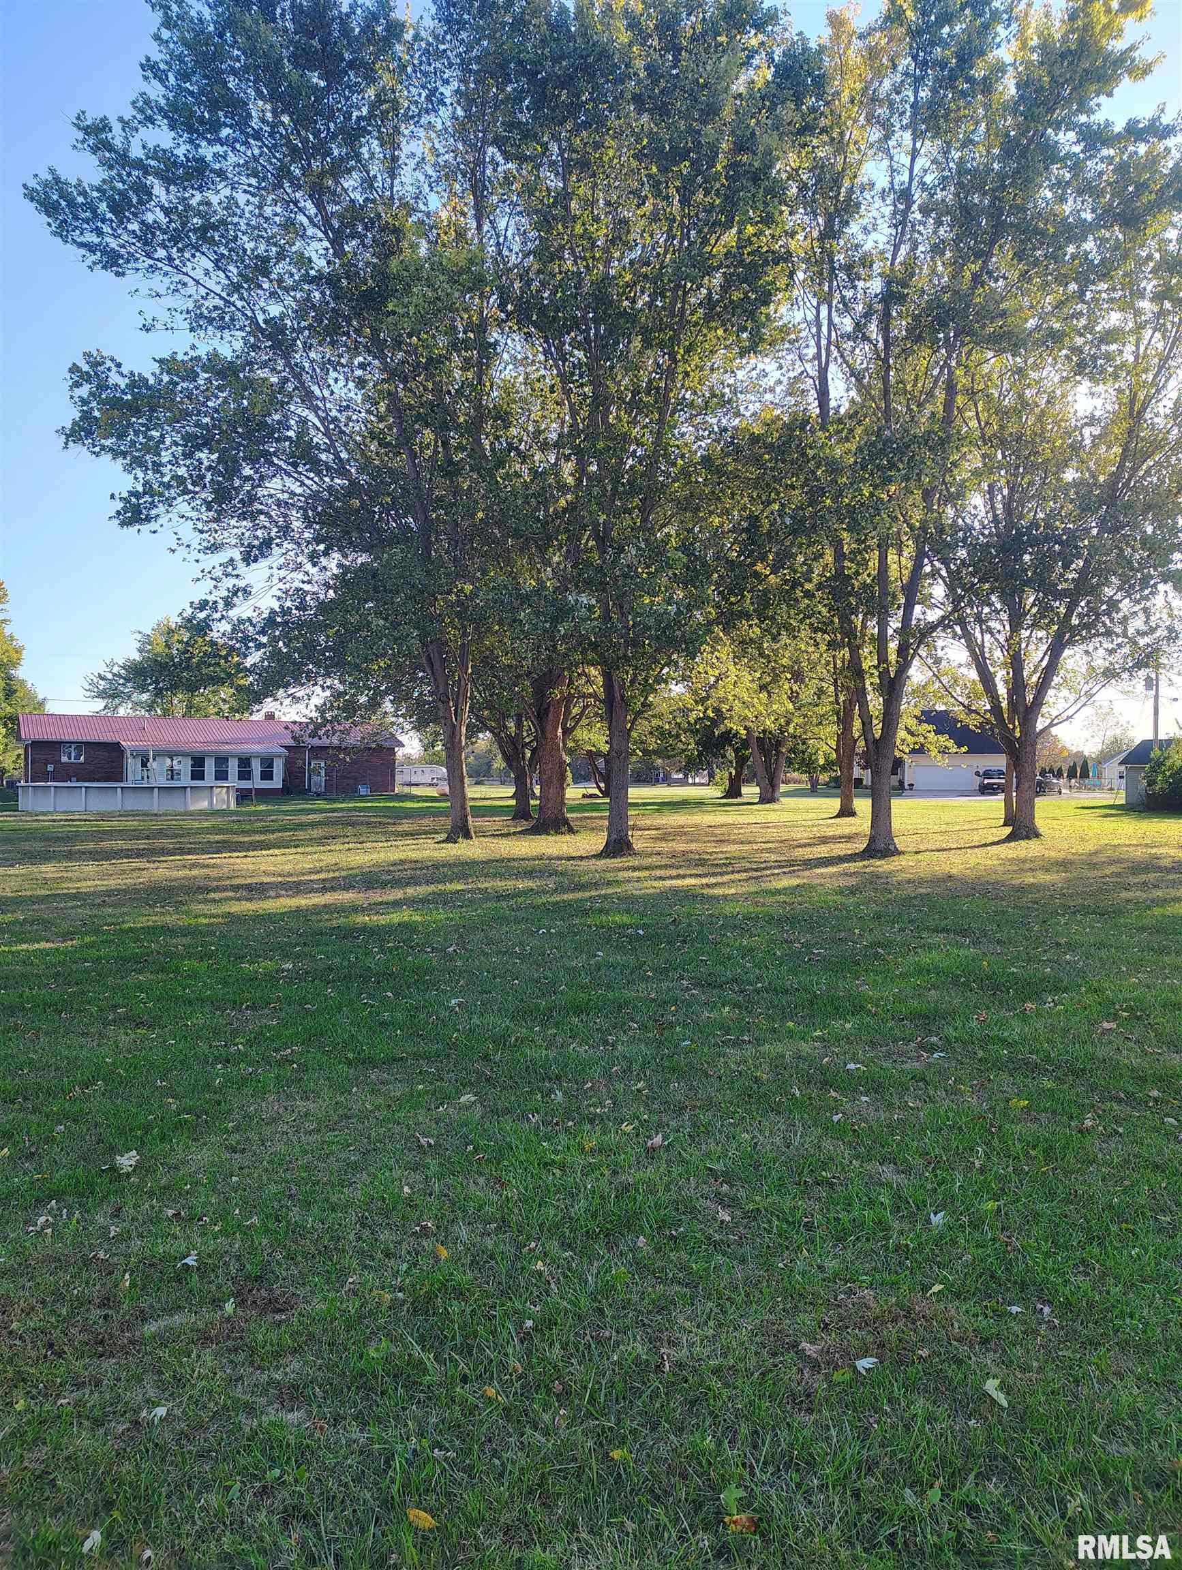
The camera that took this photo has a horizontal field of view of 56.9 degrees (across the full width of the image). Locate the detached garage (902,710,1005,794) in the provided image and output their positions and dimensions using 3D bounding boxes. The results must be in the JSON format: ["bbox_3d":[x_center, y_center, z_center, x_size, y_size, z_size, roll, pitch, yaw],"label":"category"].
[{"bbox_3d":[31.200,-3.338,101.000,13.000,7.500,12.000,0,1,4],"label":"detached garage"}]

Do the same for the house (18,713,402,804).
[{"bbox_3d":[-24.000,-1.962,70.700,22.800,5.000,12.900,0,1,-29],"label":"house"}]

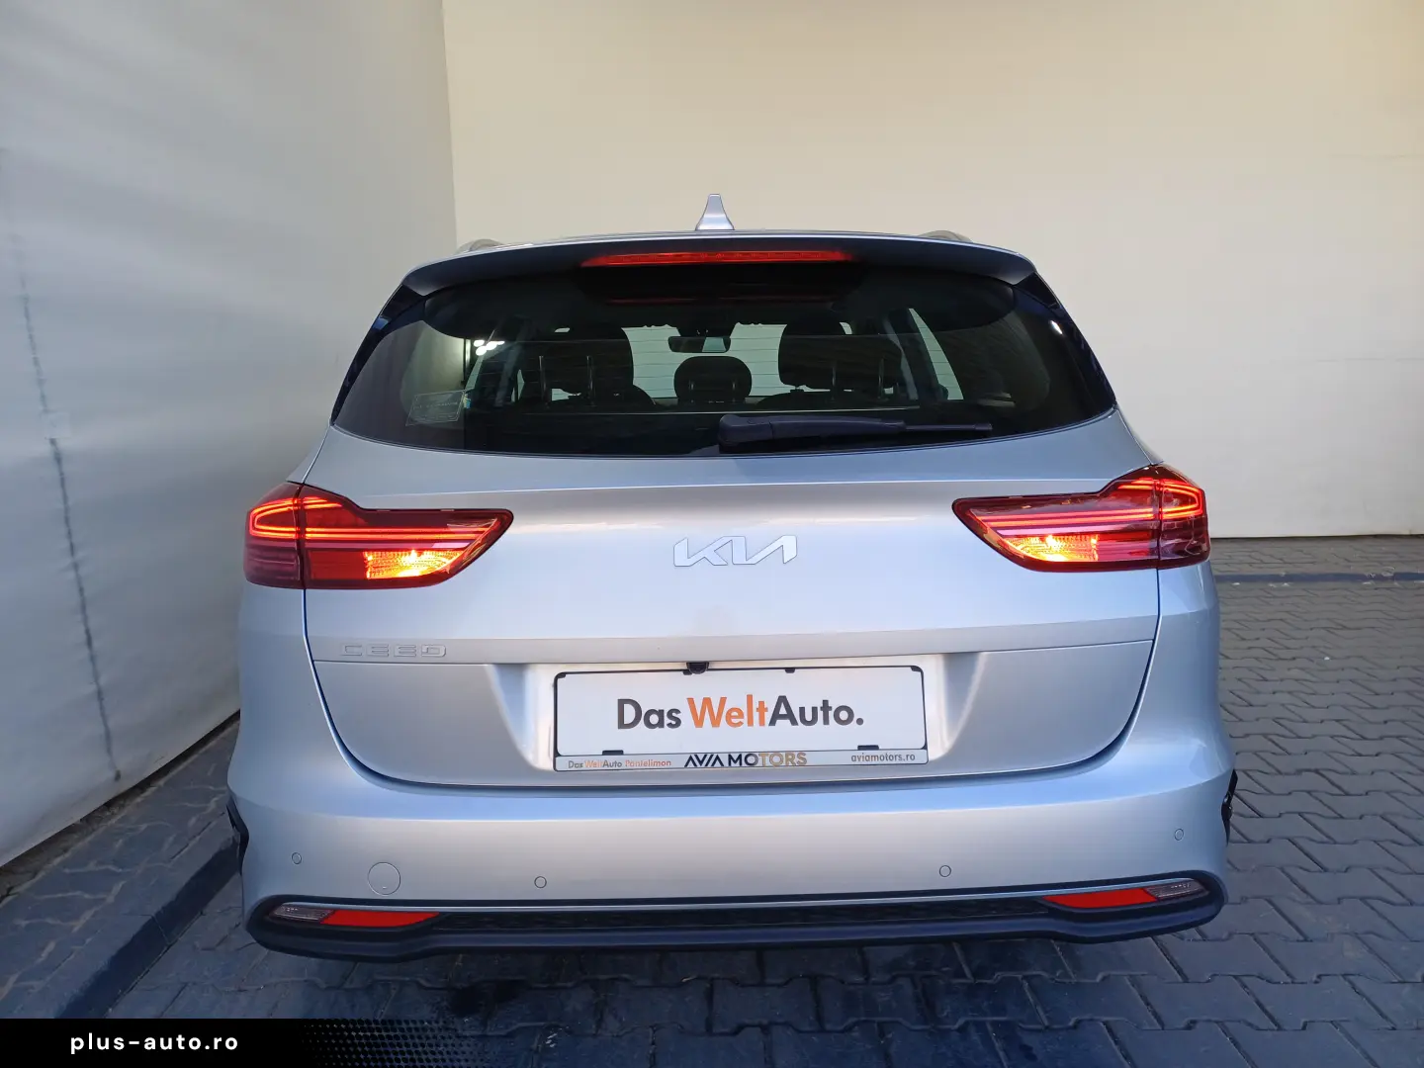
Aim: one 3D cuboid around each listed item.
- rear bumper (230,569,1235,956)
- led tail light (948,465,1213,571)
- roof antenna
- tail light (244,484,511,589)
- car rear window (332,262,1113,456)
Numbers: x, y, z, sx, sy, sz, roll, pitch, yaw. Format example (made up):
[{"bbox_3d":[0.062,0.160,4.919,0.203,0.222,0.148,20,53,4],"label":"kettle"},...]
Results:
[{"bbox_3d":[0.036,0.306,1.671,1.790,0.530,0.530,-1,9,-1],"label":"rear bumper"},{"bbox_3d":[0.577,-0.030,1.575,0.470,0.163,0.240,-1,8,-1],"label":"led tail light"},{"bbox_3d":[0.006,-0.615,1.989,0.077,0.075,0.150,-1,9,-1],"label":"roof antenna"},{"bbox_3d":[-0.537,-0.010,1.579,0.539,0.153,0.203,1,9,11],"label":"tail light"},{"bbox_3d":[0.021,-0.298,1.690,1.290,0.420,0.170,-1,-27,-1],"label":"car rear window"}]

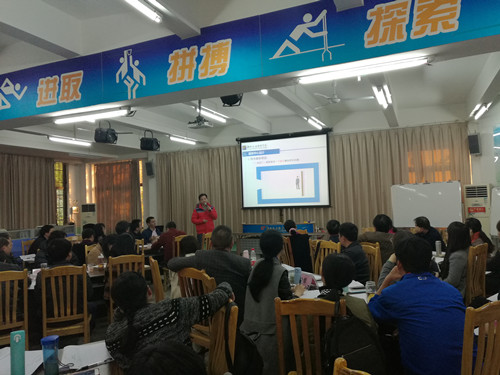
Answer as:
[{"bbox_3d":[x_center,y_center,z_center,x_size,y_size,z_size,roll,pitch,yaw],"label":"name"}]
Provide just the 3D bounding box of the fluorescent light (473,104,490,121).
[{"bbox_3d":[4.415,-1.411,7.413,0.100,0.090,1.230,-3,-2,24],"label":"fluorescent light"}]

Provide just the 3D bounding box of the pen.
[{"bbox_3d":[-0.744,0.867,1.906,0.148,0.013,0.013,0,-3,-40],"label":"pen"}]

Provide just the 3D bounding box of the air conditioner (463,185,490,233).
[{"bbox_3d":[4.957,0.867,8.463,0.500,1.770,0.350,-3,-2,23],"label":"air conditioner"}]

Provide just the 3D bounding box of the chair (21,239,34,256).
[{"bbox_3d":[-3.897,1.476,7.272,0.500,0.980,0.430,-3,-2,37],"label":"chair"}]

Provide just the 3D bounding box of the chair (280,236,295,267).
[{"bbox_3d":[0.823,1.277,6.323,0.520,0.980,0.430,-1,-2,-28],"label":"chair"}]

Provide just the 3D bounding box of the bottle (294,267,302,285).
[{"bbox_3d":[0.460,0.837,3.700,0.068,0.165,0.068,-4,-2,22],"label":"bottle"}]

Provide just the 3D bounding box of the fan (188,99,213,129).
[{"bbox_3d":[-0.736,-1.093,5.800,0.340,0.450,0.300,-4,-2,22],"label":"fan"}]

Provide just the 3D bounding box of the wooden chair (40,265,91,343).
[{"bbox_3d":[-1.910,1.305,4.022,0.440,1.025,0.520,-1,-2,-26],"label":"wooden chair"}]

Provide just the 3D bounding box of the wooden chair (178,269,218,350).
[{"bbox_3d":[-0.280,1.194,3.170,0.430,1.020,0.500,-5,-3,44],"label":"wooden chair"}]

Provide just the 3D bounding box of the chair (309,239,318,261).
[{"bbox_3d":[1.193,1.266,5.729,0.520,1.025,0.440,0,-3,-44],"label":"chair"}]

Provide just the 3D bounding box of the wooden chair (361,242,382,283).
[{"bbox_3d":[1.204,1.224,4.526,0.520,1.025,0.440,0,-2,-36],"label":"wooden chair"}]

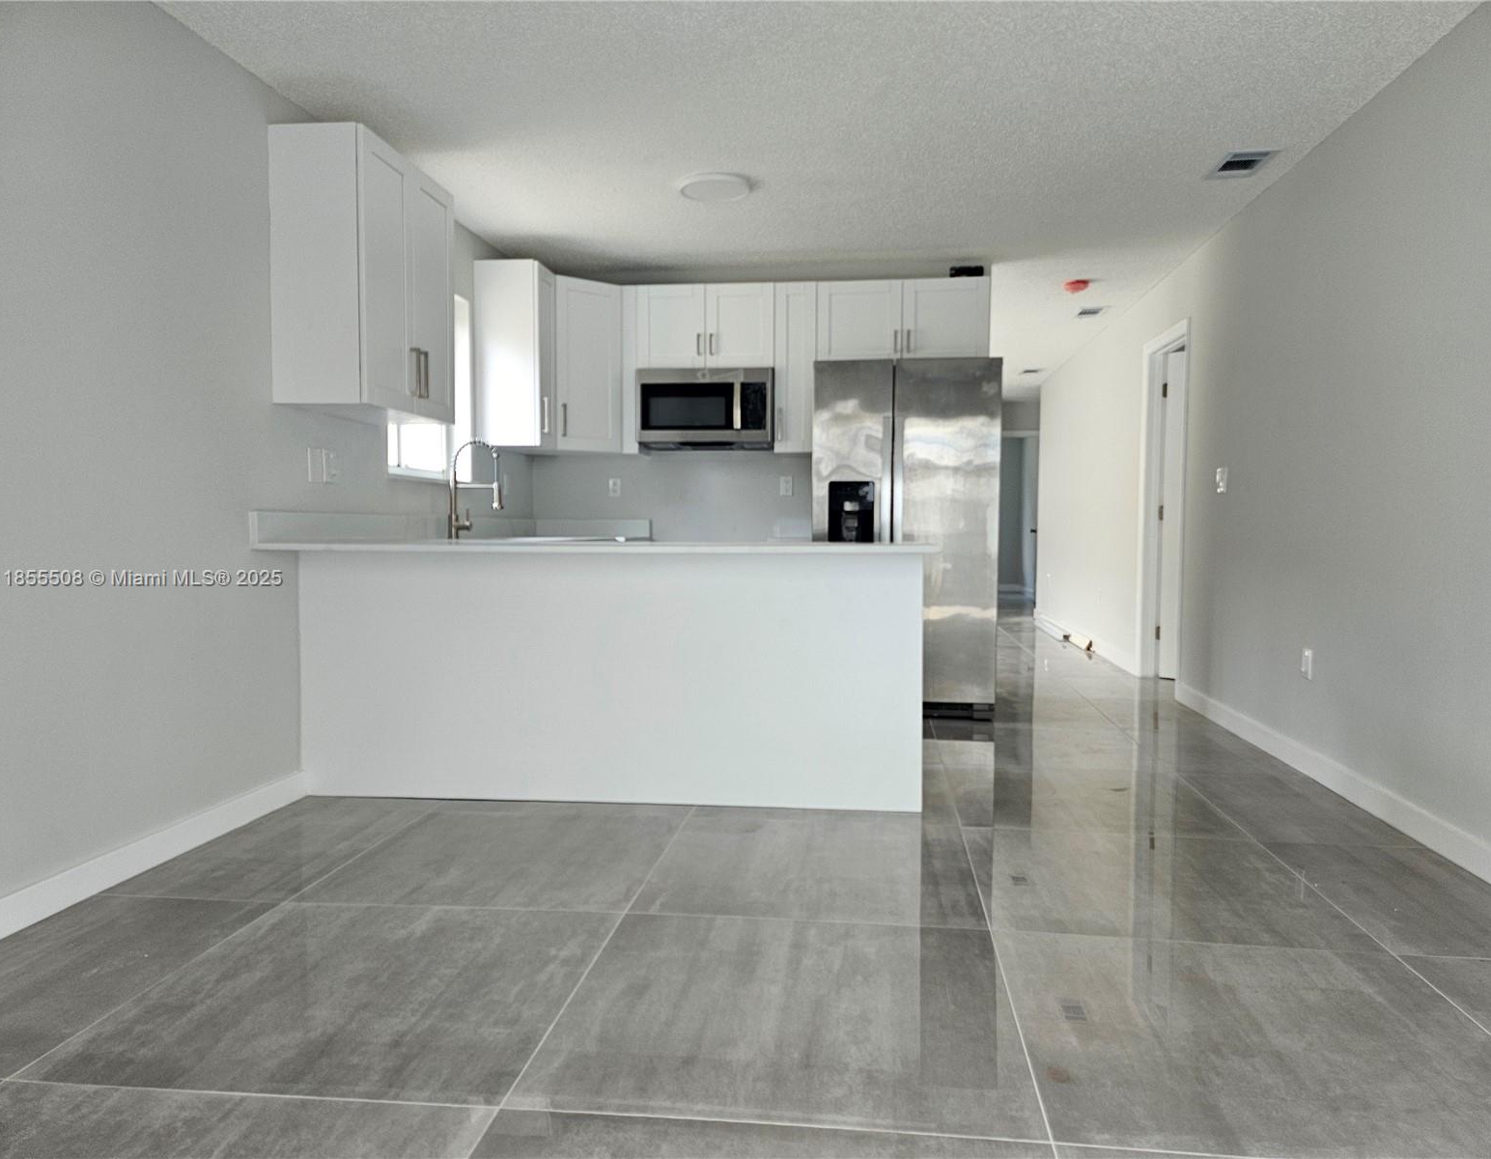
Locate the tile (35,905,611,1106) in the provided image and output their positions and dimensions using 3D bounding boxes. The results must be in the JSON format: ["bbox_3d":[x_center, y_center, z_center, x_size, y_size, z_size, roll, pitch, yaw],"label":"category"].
[{"bbox_3d":[-0.791,0.861,2.271,0.900,0.012,0.895,0,3,7],"label":"tile"}]

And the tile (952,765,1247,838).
[{"bbox_3d":[1.194,0.785,3.828,0.895,0.010,0.905,0,3,7],"label":"tile"}]

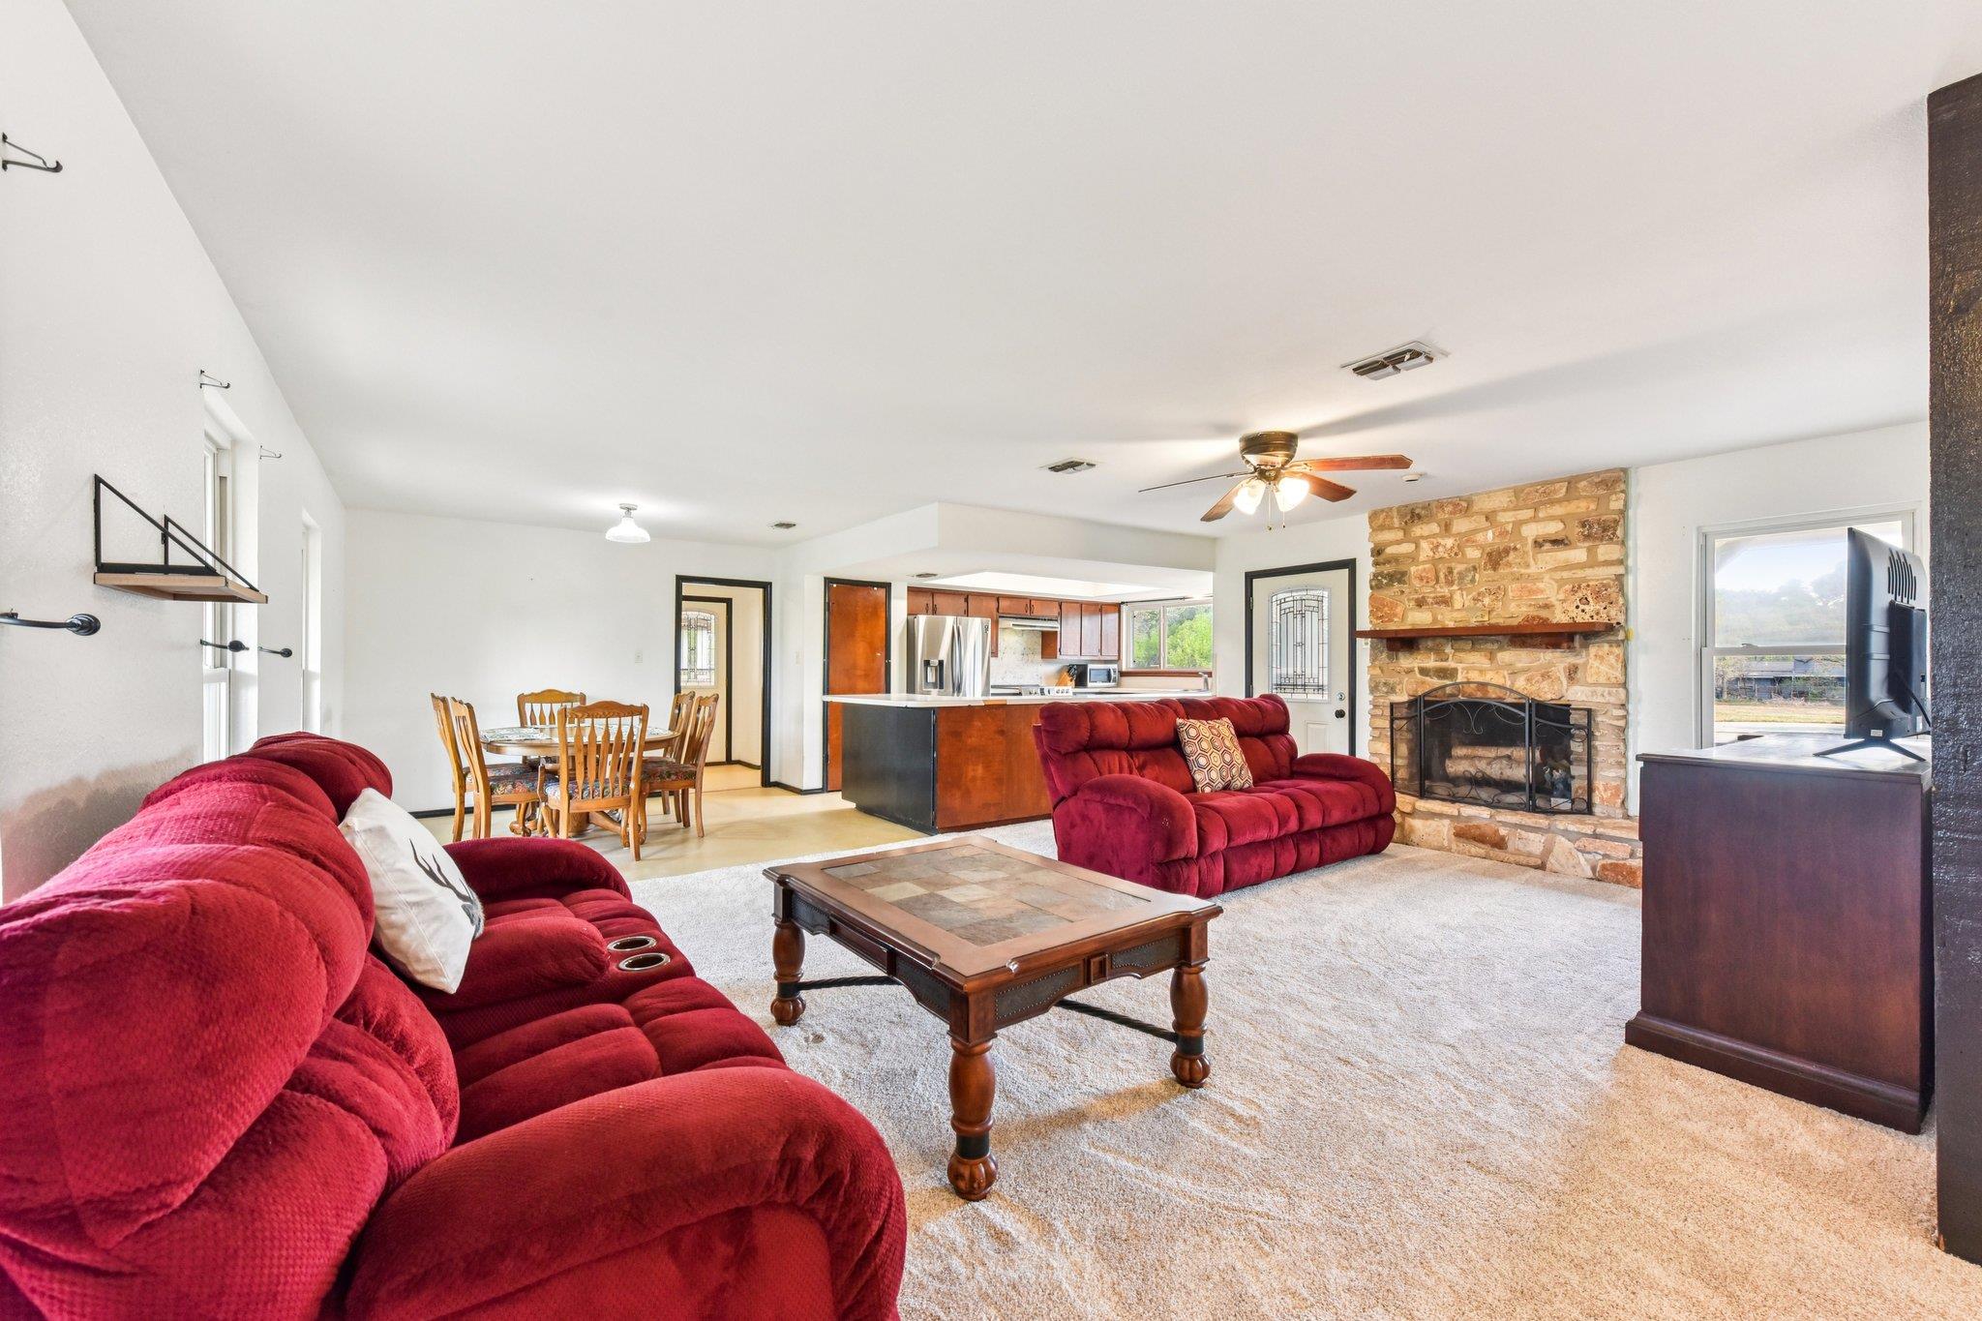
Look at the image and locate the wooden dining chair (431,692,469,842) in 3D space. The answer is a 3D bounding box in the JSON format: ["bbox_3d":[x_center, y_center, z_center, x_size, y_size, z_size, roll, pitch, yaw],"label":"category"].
[{"bbox_3d":[-3.656,0.758,5.535,0.580,1.030,0.500,0,-1,-41],"label":"wooden dining chair"}]

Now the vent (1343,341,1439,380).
[{"bbox_3d":[1.610,-1.185,3.070,0.220,0.040,0.320,0,0,-36],"label":"vent"}]

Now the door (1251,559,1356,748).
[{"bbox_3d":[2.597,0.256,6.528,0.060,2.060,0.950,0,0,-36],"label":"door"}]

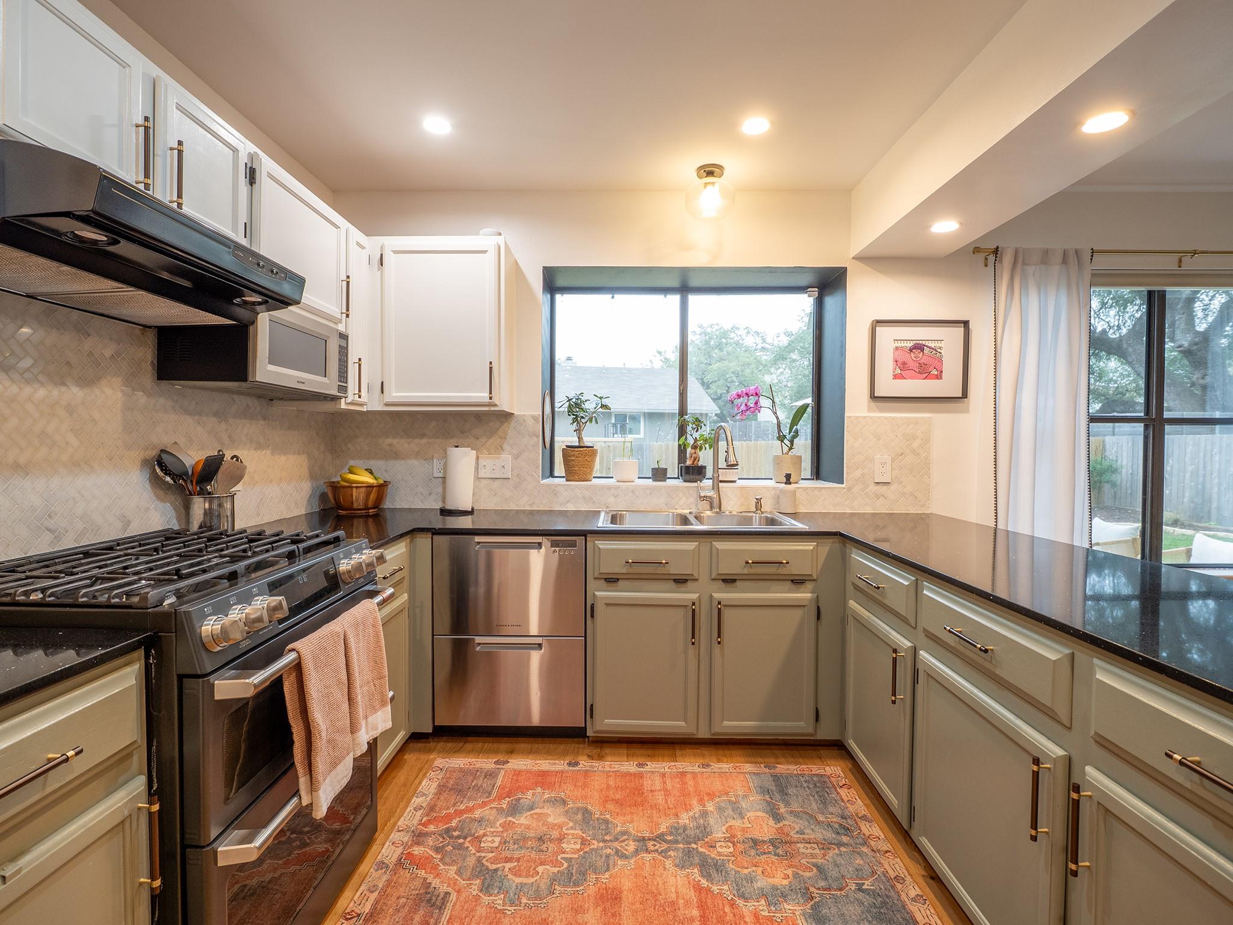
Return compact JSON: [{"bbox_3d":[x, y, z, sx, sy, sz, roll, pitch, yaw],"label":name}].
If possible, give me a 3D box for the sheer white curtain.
[{"bbox_3d":[2.035,0.059,2.752,0.470,2.165,0.100,0,2,0],"label":"sheer white curtain"}]

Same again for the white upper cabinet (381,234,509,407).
[{"bbox_3d":[-0.774,-0.617,2.661,0.575,0.760,0.341,0,2,0],"label":"white upper cabinet"}]

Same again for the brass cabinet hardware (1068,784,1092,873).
[{"bbox_3d":[0.843,0.664,1.034,0.034,0.168,0.014,0,2,0],"label":"brass cabinet hardware"}]

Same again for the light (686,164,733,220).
[{"bbox_3d":[0.429,-1.225,2.606,0.225,0.213,0.225,0,2,0],"label":"light"}]

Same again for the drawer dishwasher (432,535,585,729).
[{"bbox_3d":[-0.422,0.677,2.529,0.598,0.805,0.575,0,2,0],"label":"drawer dishwasher"}]

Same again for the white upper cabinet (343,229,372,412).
[{"bbox_3d":[-1.237,-0.593,2.359,0.330,0.725,0.210,0,2,0],"label":"white upper cabinet"}]

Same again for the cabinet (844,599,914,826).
[{"bbox_3d":[1.157,0.797,1.911,0.578,0.585,0.500,0,2,0],"label":"cabinet"}]

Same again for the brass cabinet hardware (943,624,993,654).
[{"bbox_3d":[0.846,0.422,1.367,0.034,0.015,0.168,0,2,0],"label":"brass cabinet hardware"}]

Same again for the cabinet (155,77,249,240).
[{"bbox_3d":[-1.240,-0.759,1.498,0.330,0.335,0.350,0,2,0],"label":"cabinet"}]

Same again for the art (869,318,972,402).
[{"bbox_3d":[1.489,-0.506,2.807,0.494,0.389,0.030,0,2,0],"label":"art"}]

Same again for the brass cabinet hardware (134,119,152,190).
[{"bbox_3d":[-1.064,-0.694,1.278,0.034,0.166,0.014,0,2,0],"label":"brass cabinet hardware"}]

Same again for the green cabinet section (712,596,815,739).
[{"bbox_3d":[0.570,0.779,2.204,0.410,0.552,0.049,0,2,1],"label":"green cabinet section"}]

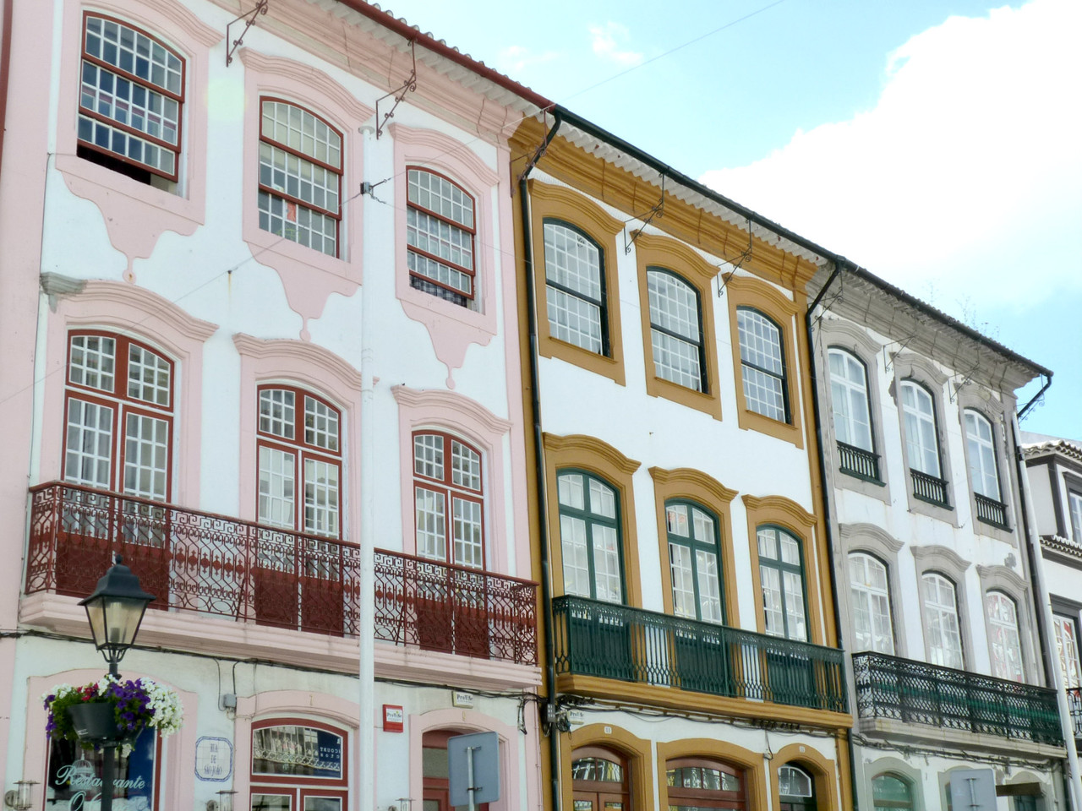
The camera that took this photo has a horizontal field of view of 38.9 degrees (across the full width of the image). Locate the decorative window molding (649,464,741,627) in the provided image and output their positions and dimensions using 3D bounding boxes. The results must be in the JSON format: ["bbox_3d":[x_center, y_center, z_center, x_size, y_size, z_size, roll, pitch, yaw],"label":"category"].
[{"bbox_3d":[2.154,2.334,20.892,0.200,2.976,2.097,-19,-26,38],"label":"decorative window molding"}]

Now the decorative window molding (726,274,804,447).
[{"bbox_3d":[3.514,-0.683,23.766,0.200,2.592,2.172,-19,-26,38],"label":"decorative window molding"}]

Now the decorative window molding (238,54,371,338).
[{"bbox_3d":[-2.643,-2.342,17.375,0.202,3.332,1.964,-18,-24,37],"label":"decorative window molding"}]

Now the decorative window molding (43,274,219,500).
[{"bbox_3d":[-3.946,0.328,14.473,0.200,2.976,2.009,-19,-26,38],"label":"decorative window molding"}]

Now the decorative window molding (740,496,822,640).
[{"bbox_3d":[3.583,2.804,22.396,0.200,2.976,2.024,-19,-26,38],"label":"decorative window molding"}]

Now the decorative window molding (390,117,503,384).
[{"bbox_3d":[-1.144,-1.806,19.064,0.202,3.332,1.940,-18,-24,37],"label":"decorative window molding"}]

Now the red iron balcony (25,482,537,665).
[{"bbox_3d":[-2.279,1.908,15.874,0.363,0.982,6.593,-18,-24,37],"label":"red iron balcony"}]

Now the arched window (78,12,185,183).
[{"bbox_3d":[-4.232,-3.238,15.811,0.130,1.939,1.318,-19,-26,38],"label":"arched window"}]

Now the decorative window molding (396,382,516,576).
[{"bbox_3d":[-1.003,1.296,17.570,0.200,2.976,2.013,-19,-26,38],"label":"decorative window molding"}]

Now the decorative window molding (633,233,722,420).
[{"bbox_3d":[2.092,-1.188,22.786,0.202,2.630,2.047,-18,-24,38],"label":"decorative window molding"}]

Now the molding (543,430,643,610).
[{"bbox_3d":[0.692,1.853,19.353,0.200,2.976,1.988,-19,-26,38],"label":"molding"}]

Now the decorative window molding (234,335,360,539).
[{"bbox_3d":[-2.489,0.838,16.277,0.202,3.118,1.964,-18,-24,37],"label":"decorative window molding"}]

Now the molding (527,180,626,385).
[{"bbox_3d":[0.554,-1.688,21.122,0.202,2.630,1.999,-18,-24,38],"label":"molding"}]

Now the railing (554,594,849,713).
[{"bbox_3d":[2.415,3.538,21.118,0.268,0.964,6.497,-18,-24,38],"label":"railing"}]

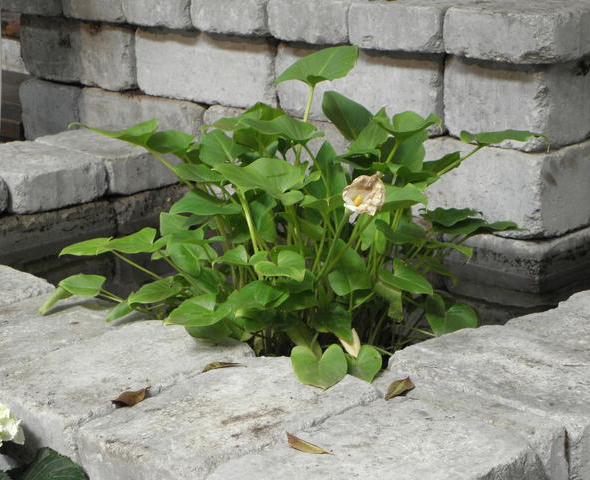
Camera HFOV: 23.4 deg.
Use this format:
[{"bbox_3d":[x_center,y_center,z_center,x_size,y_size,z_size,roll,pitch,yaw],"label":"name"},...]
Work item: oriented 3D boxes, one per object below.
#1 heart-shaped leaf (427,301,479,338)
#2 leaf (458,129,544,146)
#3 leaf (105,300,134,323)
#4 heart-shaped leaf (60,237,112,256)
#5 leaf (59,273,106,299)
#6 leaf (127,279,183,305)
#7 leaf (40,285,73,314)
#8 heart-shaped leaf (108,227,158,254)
[{"bbox_3d":[0.261,0.130,2.370,0.080,0.018,0.070,5,50,8],"label":"heart-shaped leaf"},{"bbox_3d":[0.358,-0.179,2.480,0.145,0.018,0.090,4,13,6],"label":"leaf"},{"bbox_3d":[-0.286,0.116,2.320,0.052,0.012,0.035,-31,37,-24],"label":"leaf"},{"bbox_3d":[-0.344,0.011,2.340,0.083,0.030,0.060,-5,15,-13],"label":"heart-shaped leaf"},{"bbox_3d":[-0.352,0.077,2.360,0.075,0.020,0.062,-13,31,-10],"label":"leaf"},{"bbox_3d":[-0.206,0.076,2.100,0.080,0.020,0.052,-12,28,-13],"label":"leaf"},{"bbox_3d":[-0.375,0.094,2.240,0.050,0.042,0.030,-7,16,-20],"label":"leaf"},{"bbox_3d":[-0.273,0.000,2.400,0.080,0.020,0.065,-17,31,-12],"label":"heart-shaped leaf"}]

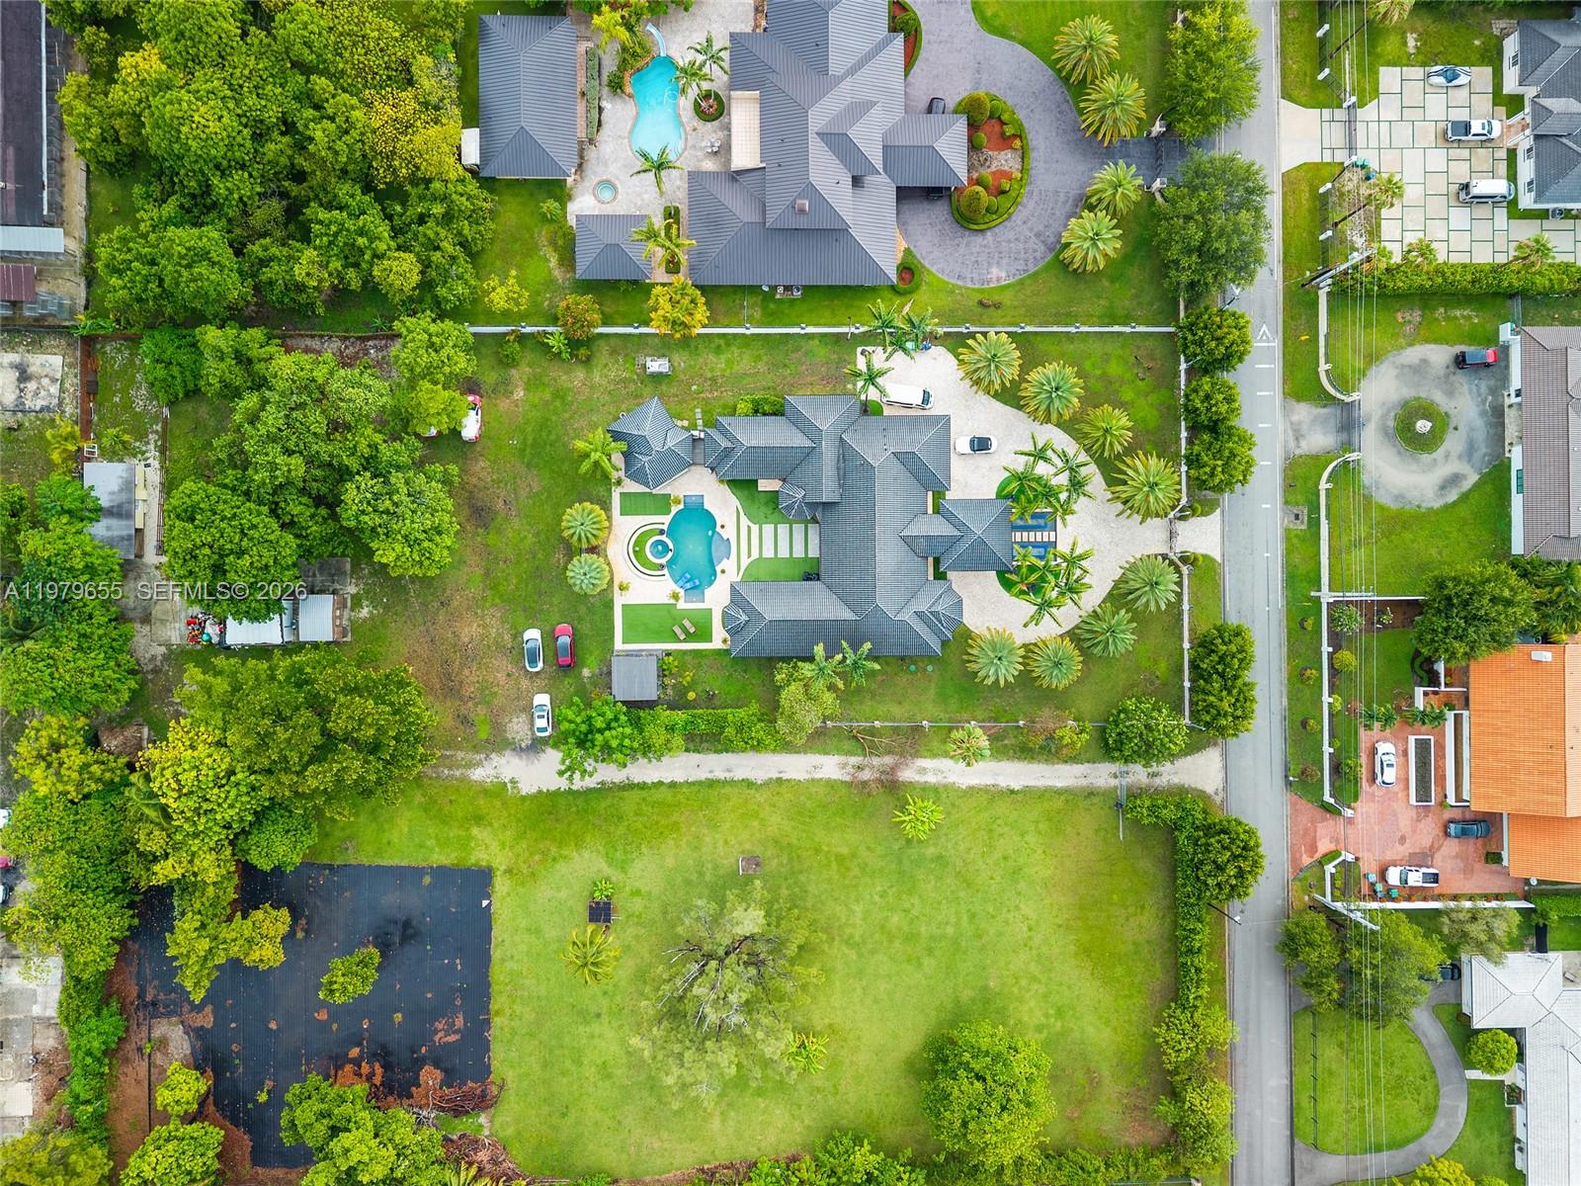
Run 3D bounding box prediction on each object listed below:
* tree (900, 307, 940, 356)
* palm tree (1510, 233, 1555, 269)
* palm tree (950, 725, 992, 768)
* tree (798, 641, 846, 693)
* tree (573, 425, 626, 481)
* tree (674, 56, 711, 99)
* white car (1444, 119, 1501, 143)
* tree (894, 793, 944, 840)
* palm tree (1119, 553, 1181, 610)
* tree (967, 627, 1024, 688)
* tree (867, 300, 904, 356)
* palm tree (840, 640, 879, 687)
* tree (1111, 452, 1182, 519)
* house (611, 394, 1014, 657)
[{"bbox_3d":[13.665,-27.590,117.350,4.295,7.300,5.075,0,90,0],"label":"tree"},{"bbox_3d":[76.268,-35.050,115.918,4.384,9.800,3.794,0,90,-2],"label":"palm tree"},{"bbox_3d":[18.865,16.060,116.124,4.523,5.200,4.335,0,90,-2],"label":"palm tree"},{"bbox_3d":[3.180,7.620,114.140,4.910,8.000,5.100,0,90,-2],"label":"tree"},{"bbox_3d":[-19.580,-14.330,113.980,5.520,7.000,5.640,0,90,-2],"label":"tree"},{"bbox_3d":[-10.275,-53.893,117.000,3.877,8.000,4.523,0,90,0],"label":"tree"},{"bbox_3d":[74.878,-50.659,119.838,5.950,1.900,2.020,0,90,-2],"label":"white car"},{"bbox_3d":[13.540,23.610,116.510,5.280,3.800,5.150,0,90,-2],"label":"tree"},{"bbox_3d":[37.530,-1.030,116.090,6.370,6.500,6.180,0,90,-2],"label":"palm tree"},{"bbox_3d":[21.911,6.951,117.850,6.090,6.300,6.355,0,90,0],"label":"tree"},{"bbox_3d":[9.610,-27.120,114.030,4.050,9.000,5.820,0,90,-2],"label":"tree"},{"bbox_3d":[7.060,7.240,114.270,4.380,8.000,4.760,0,90,-2],"label":"palm tree"},{"bbox_3d":[38.131,-11.565,117.600,7.401,6.800,7.401,0,90,0],"label":"tree"},{"bbox_3d":[2.331,-6.788,114.562,41.927,7.200,27.559,0,90,-2],"label":"house"}]

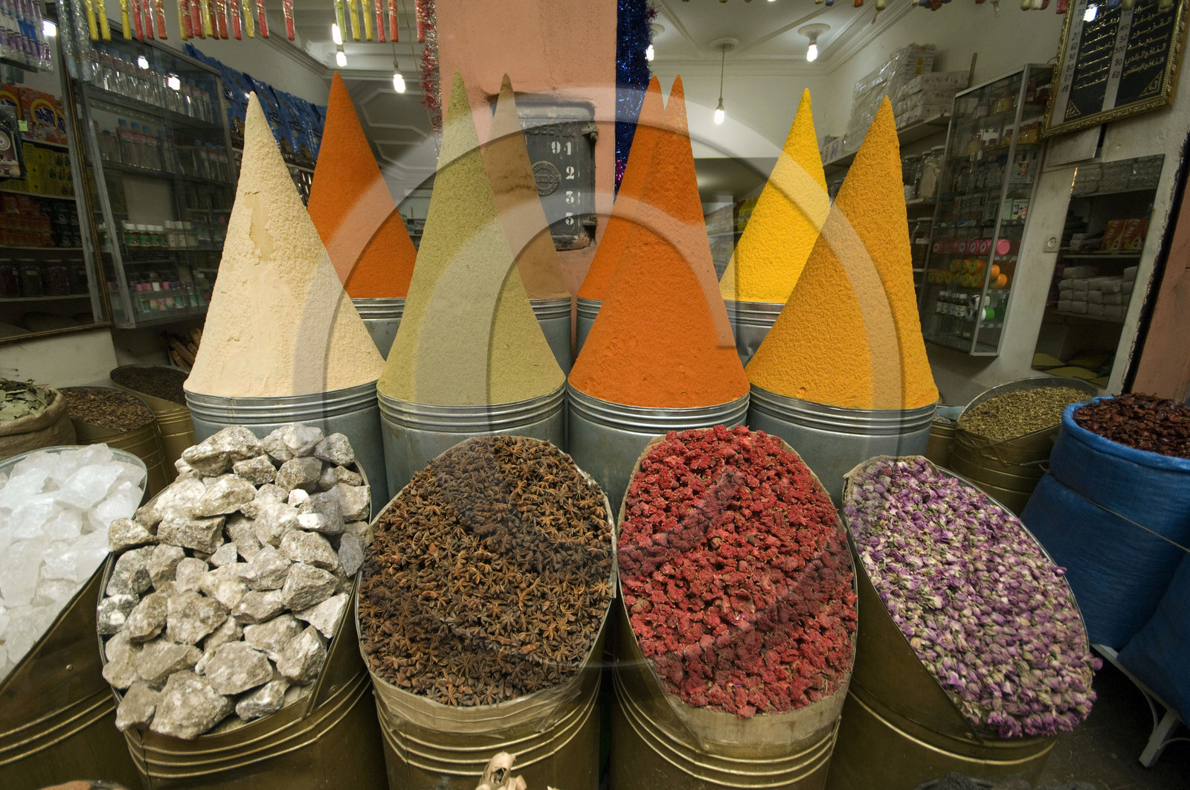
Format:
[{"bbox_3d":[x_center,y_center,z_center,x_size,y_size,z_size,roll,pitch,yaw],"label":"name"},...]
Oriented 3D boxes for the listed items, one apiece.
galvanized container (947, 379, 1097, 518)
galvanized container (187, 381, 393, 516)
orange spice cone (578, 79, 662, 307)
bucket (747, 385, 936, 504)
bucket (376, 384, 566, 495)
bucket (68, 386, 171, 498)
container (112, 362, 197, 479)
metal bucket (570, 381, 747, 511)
[{"bbox_3d":[1.842,0.314,2.222,0.400,0.790,0.400,1,15,0],"label":"galvanized container"},{"bbox_3d":[-0.606,0.189,1.080,0.370,0.480,0.370,1,16,0],"label":"galvanized container"},{"bbox_3d":[0.140,-0.534,1.304,0.370,0.537,0.370,1,16,0],"label":"orange spice cone"},{"bbox_3d":[0.508,0.208,1.118,0.370,0.480,0.370,1,16,0],"label":"bucket"},{"bbox_3d":[-0.248,0.201,1.077,0.370,0.480,0.370,1,16,0],"label":"bucket"},{"bbox_3d":[-2.058,0.295,2.140,0.325,0.675,0.325,1,15,0],"label":"bucket"},{"bbox_3d":[-2.066,0.198,2.466,0.360,0.695,0.360,1,15,0],"label":"container"},{"bbox_3d":[0.128,0.203,1.094,0.370,0.480,0.370,1,16,0],"label":"metal bucket"}]

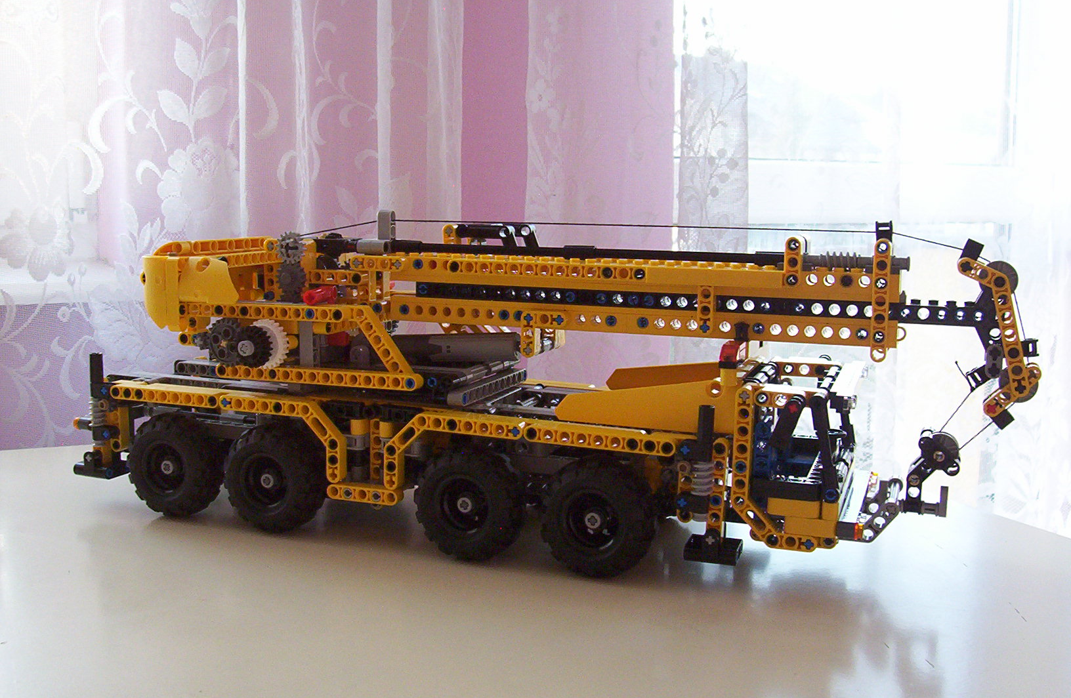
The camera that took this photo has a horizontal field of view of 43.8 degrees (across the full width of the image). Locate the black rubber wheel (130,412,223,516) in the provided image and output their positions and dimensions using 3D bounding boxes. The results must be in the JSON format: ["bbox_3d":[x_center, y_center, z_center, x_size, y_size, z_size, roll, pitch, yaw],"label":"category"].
[{"bbox_3d":[-0.190,0.062,0.706,0.052,0.052,0.027,4,8,22],"label":"black rubber wheel"}]

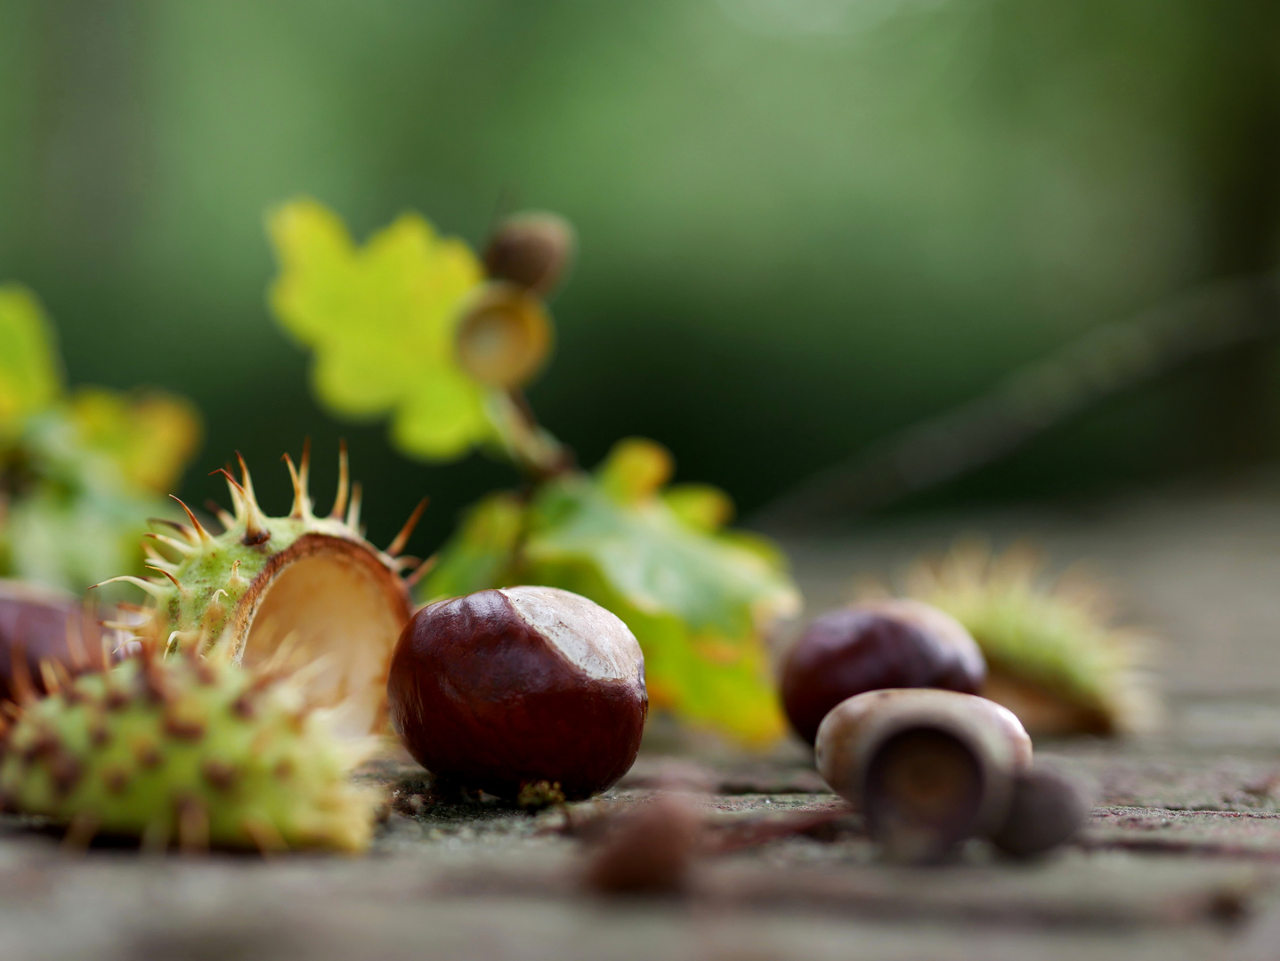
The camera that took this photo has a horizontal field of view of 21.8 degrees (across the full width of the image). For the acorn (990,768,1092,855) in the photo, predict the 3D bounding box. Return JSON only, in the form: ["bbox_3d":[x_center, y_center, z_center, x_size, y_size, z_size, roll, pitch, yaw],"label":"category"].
[{"bbox_3d":[0.045,0.037,0.373,0.011,0.010,0.011,0,0,0],"label":"acorn"}]

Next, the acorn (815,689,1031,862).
[{"bbox_3d":[0.034,0.036,0.402,0.025,0.021,0.019,0,0,3],"label":"acorn"}]

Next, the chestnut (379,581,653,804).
[{"bbox_3d":[-0.016,0.028,0.437,0.034,0.028,0.030,0,0,0],"label":"chestnut"}]

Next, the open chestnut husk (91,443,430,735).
[{"bbox_3d":[-0.051,0.018,0.447,0.043,0.045,0.034,0,1,-41],"label":"open chestnut husk"}]

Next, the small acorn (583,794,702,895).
[{"bbox_3d":[0.000,0.038,0.350,0.012,0.011,0.012,0,0,0],"label":"small acorn"}]

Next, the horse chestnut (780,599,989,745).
[{"bbox_3d":[0.036,0.029,0.488,0.030,0.025,0.028,0,0,0],"label":"horse chestnut"}]

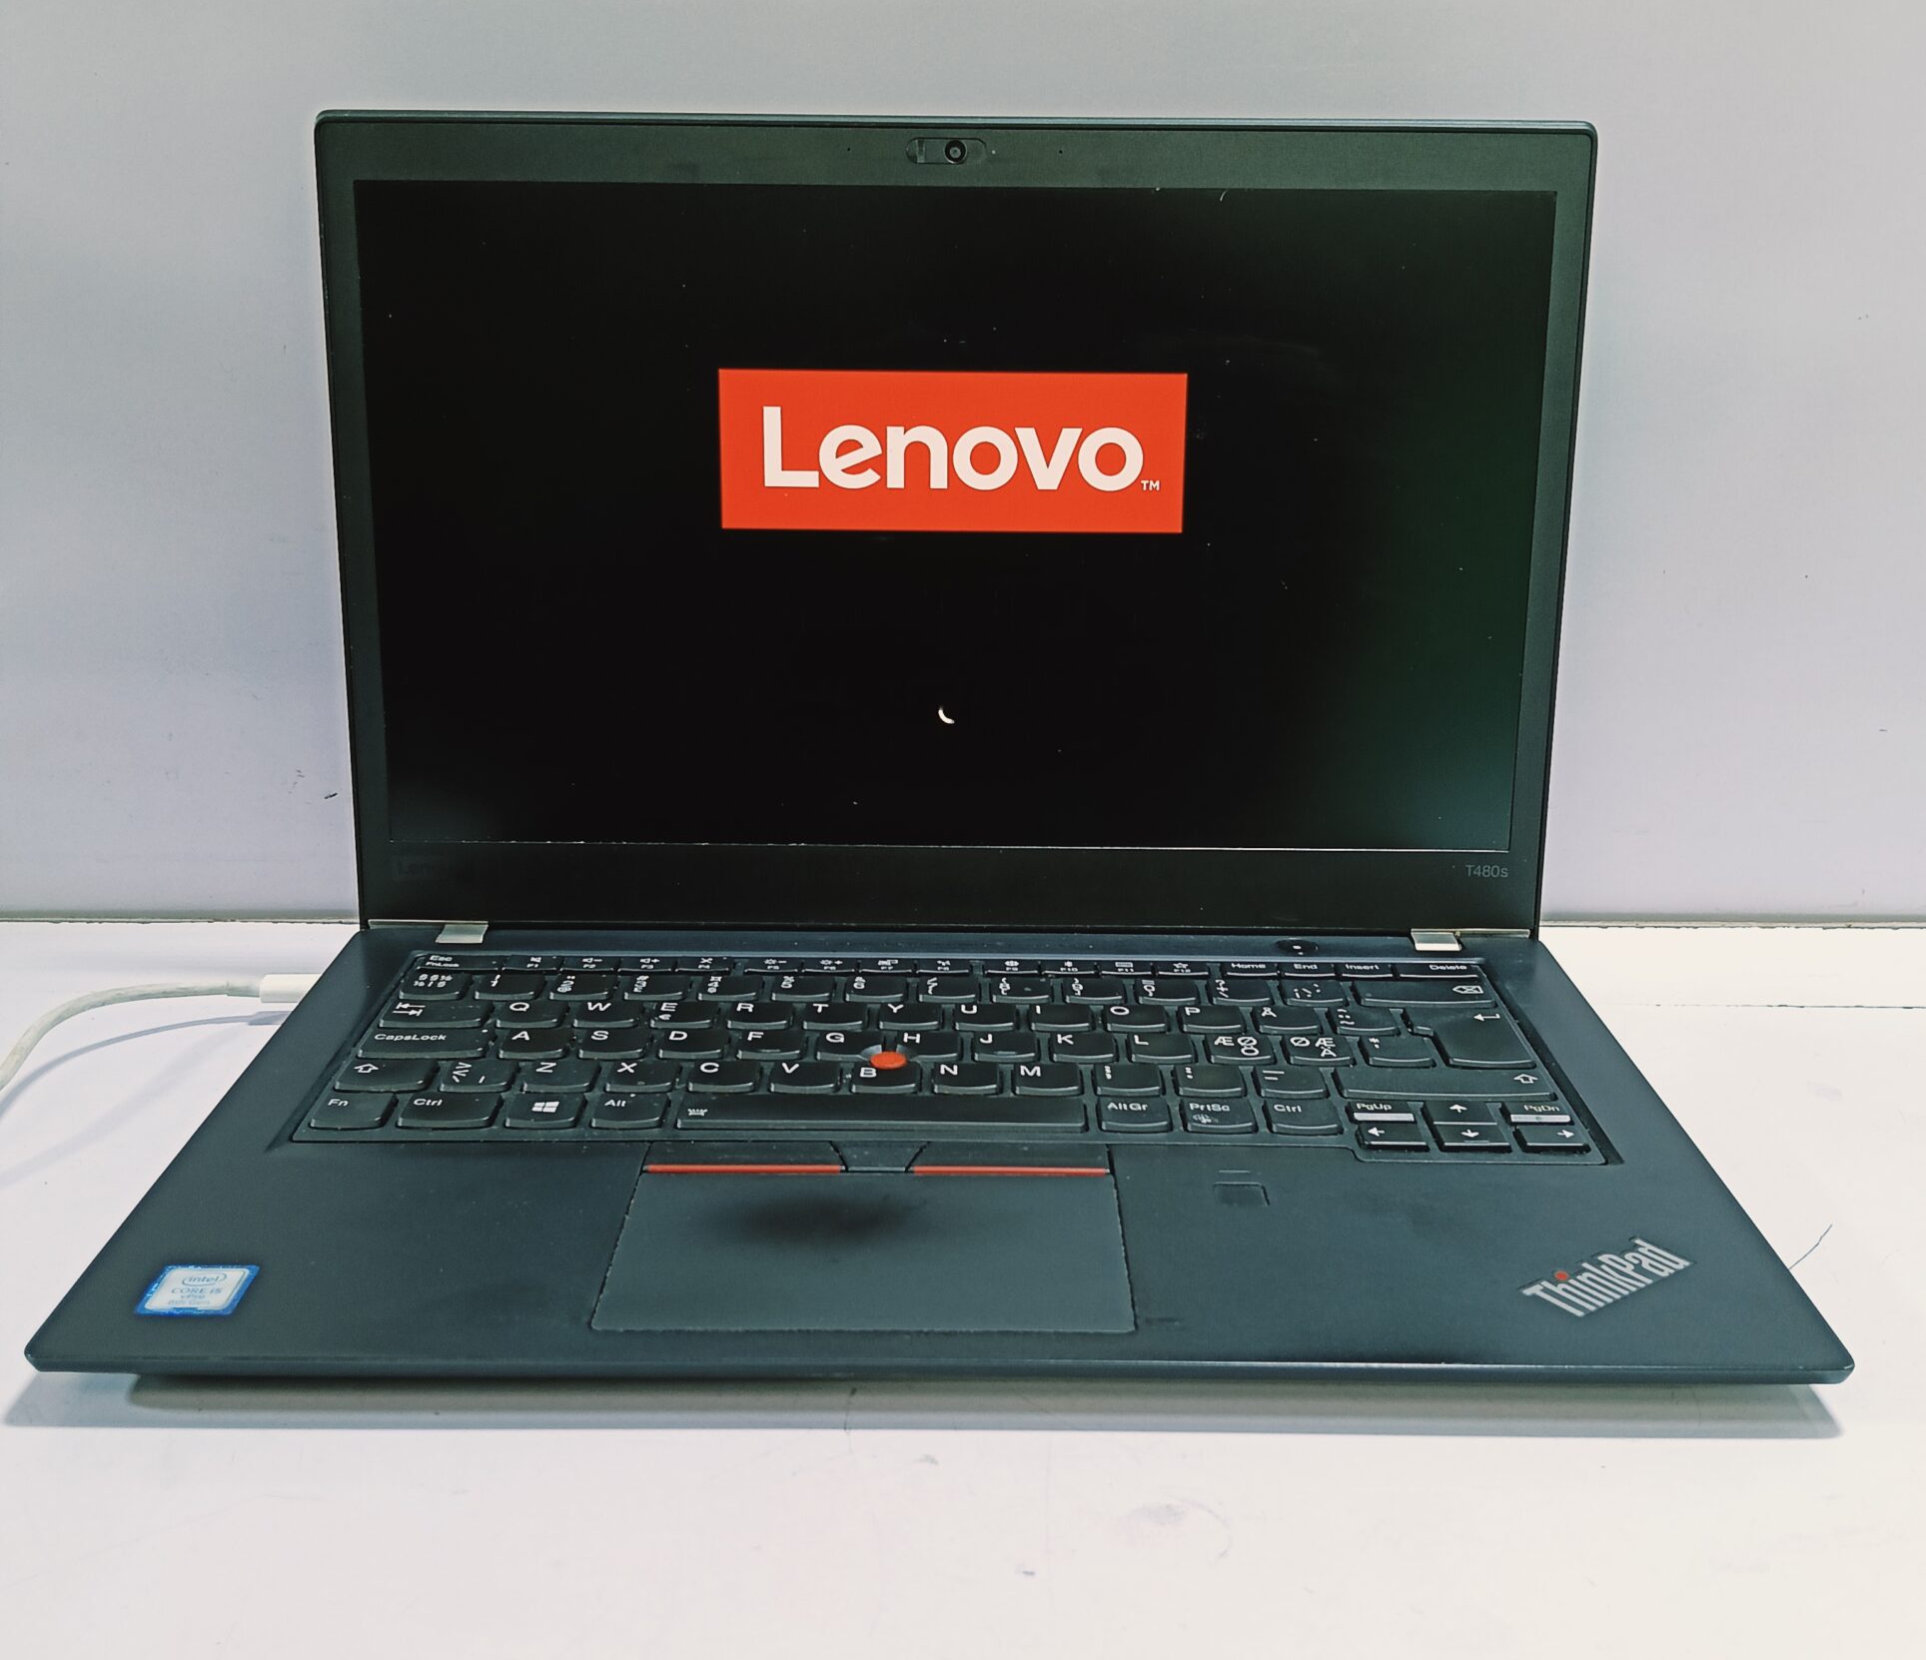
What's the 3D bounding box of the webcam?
[{"bbox_3d":[-0.004,-0.175,0.515,0.021,0.007,0.004,1,12,0],"label":"webcam"}]

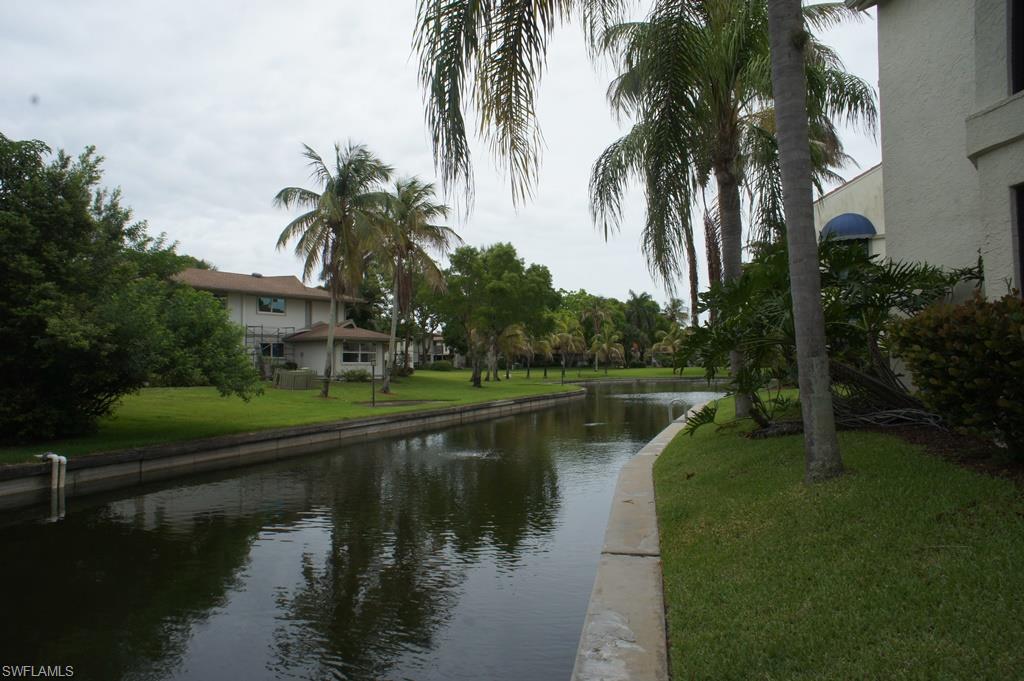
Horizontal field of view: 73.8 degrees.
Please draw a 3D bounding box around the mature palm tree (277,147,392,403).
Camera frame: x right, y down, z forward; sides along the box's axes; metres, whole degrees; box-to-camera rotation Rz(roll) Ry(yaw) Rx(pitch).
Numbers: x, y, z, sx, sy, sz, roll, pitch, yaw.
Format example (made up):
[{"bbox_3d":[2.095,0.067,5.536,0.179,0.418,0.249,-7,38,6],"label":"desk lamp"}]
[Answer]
[{"bbox_3d":[-7.720,-3.060,29.500,5.100,11.010,5.100,-1,-2,0],"label":"mature palm tree"}]

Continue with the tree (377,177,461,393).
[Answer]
[{"bbox_3d":[-4.621,-2.627,32.000,4.500,10.130,4.500,-1,-2,0],"label":"tree"}]

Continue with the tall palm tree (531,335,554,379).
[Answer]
[{"bbox_3d":[2.909,1.455,63.000,2.400,4.020,2.400,-1,-2,0],"label":"tall palm tree"}]

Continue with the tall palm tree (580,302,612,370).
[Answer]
[{"bbox_3d":[10.529,-0.431,84.000,4.060,8.500,4.060,-1,-2,0],"label":"tall palm tree"}]

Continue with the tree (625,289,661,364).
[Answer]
[{"bbox_3d":[18.175,-1.671,95.000,5.010,10.580,5.010,-1,-2,0],"label":"tree"}]

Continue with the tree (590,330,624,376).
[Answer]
[{"bbox_3d":[9.381,1.203,67.000,3.340,4.370,3.340,-1,-2,0],"label":"tree"}]

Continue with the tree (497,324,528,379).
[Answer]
[{"bbox_3d":[0.044,0.968,60.000,2.900,4.750,2.900,-1,-2,0],"label":"tree"}]

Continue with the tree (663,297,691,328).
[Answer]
[{"bbox_3d":[25.564,-1.360,106.000,4.350,10.960,4.350,-1,-2,0],"label":"tree"}]

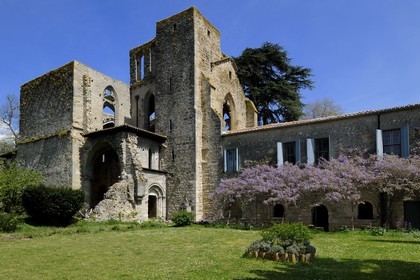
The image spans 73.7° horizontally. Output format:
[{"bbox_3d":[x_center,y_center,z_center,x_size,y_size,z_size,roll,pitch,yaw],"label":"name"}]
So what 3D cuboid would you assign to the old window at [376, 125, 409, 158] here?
[{"bbox_3d":[11.412,0.156,17.505,1.629,2.211,0.300,-5,-8,34],"label":"old window"}]

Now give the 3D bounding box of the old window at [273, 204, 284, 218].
[{"bbox_3d":[5.422,5.568,21.882,0.929,1.049,0.400,-5,-8,34],"label":"old window"}]

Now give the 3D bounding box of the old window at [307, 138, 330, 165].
[{"bbox_3d":[7.736,0.787,20.043,1.534,1.995,0.300,-5,-8,34],"label":"old window"}]

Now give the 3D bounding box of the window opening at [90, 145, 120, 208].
[{"bbox_3d":[-9.241,3.230,24.882,4.920,6.303,0.900,-5,-8,34],"label":"window opening"}]

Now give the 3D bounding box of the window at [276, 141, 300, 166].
[{"bbox_3d":[5.946,1.007,21.278,1.766,2.018,0.300,-5,-8,34],"label":"window"}]

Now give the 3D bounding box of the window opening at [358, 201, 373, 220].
[{"bbox_3d":[10.307,4.677,18.511,0.836,1.215,0.400,-5,-8,34],"label":"window opening"}]

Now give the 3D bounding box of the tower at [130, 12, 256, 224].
[{"bbox_3d":[-2.700,-1.600,29.800,11.600,18.800,7.800,-5,-8,34],"label":"tower"}]

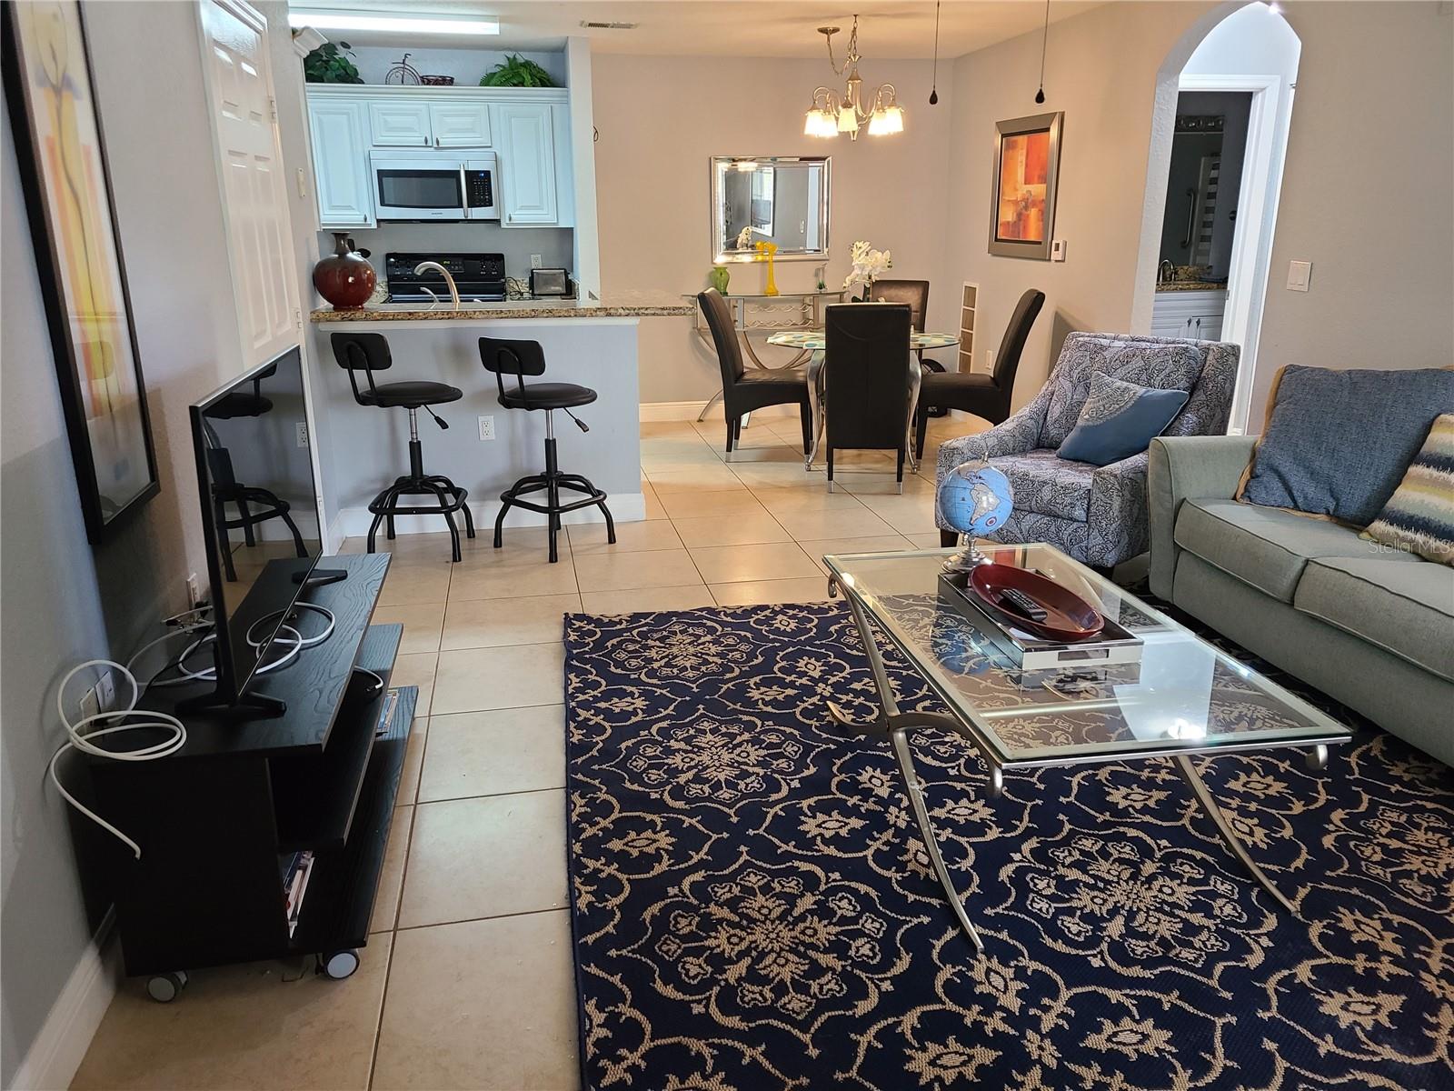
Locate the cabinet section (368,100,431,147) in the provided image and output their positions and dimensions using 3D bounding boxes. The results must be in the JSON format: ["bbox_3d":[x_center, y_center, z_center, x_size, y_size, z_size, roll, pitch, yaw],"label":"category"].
[{"bbox_3d":[-2.040,-2.637,6.887,0.360,0.255,0.320,-4,17,-10],"label":"cabinet section"}]

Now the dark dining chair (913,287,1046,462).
[{"bbox_3d":[1.462,-0.967,6.421,0.650,1.000,0.450,2,17,6],"label":"dark dining chair"}]

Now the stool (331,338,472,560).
[{"bbox_3d":[-1.400,-0.450,4.770,0.520,1.005,0.540,10,20,30],"label":"stool"}]

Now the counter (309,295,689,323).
[{"bbox_3d":[-0.991,-1.060,4.909,1.620,0.042,0.470,-4,18,-10],"label":"counter"}]

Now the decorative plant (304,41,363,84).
[{"bbox_3d":[-2.442,-2.921,6.711,0.440,0.280,0.360,-3,17,-10],"label":"decorative plant"}]

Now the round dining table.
[{"bbox_3d":[0.813,-0.870,6.560,1.140,0.740,1.140,2,17,6],"label":"round dining table"}]

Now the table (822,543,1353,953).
[{"bbox_3d":[0.771,0.419,2.828,0.740,0.466,1.340,-4,18,-10],"label":"table"}]

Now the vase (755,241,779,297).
[{"bbox_3d":[0.318,-1.910,7.539,0.095,0.365,0.095,-3,17,-10],"label":"vase"}]

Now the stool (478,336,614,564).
[{"bbox_3d":[-0.799,-0.461,4.840,0.480,0.975,0.530,7,19,24],"label":"stool"}]

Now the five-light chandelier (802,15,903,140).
[{"bbox_3d":[0.685,-2.509,5.886,0.560,0.620,0.560,-3,17,-10],"label":"five-light chandelier"}]

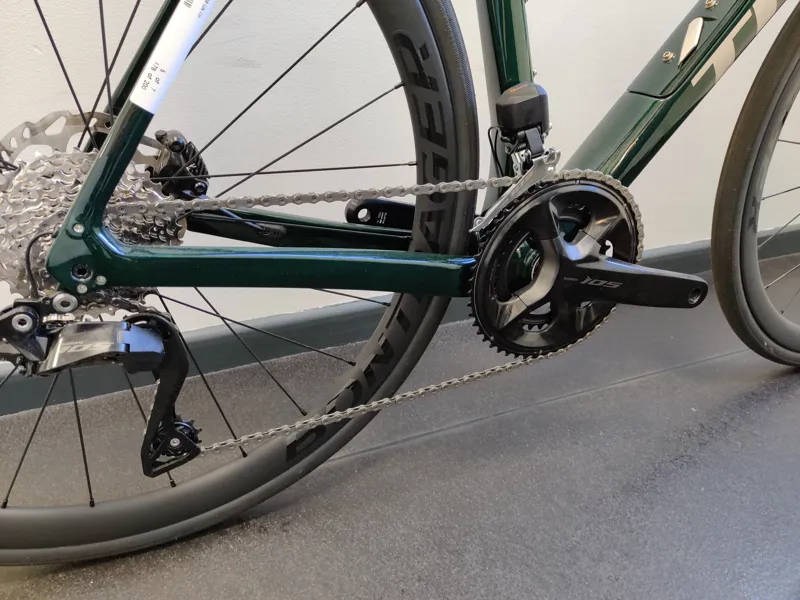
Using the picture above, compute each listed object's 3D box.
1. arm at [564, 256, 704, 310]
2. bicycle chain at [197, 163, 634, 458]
[{"bbox_3d":[0.240,-0.015,0.654,0.208,0.040,0.024,4,24,-27],"label":"arm"},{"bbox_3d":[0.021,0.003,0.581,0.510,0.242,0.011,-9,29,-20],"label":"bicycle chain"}]

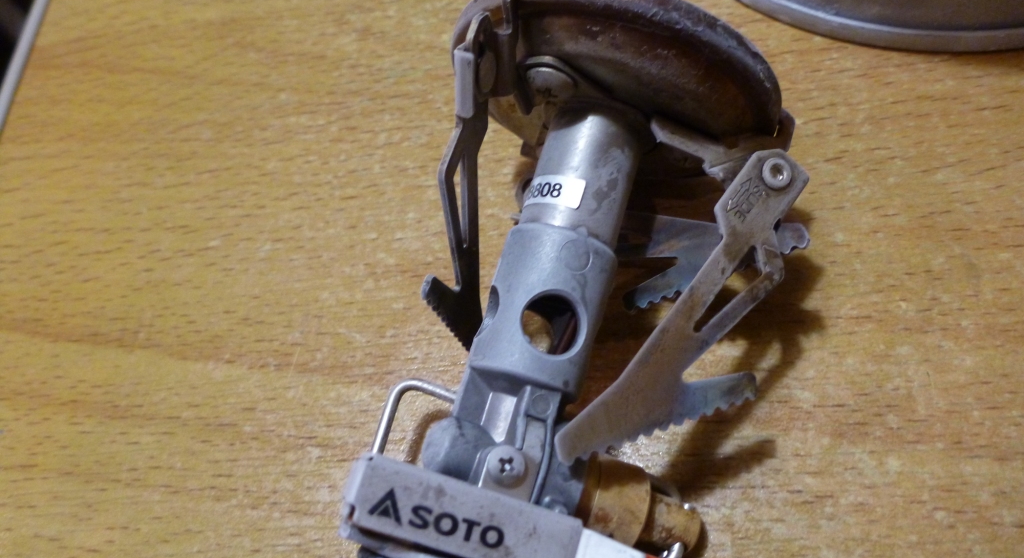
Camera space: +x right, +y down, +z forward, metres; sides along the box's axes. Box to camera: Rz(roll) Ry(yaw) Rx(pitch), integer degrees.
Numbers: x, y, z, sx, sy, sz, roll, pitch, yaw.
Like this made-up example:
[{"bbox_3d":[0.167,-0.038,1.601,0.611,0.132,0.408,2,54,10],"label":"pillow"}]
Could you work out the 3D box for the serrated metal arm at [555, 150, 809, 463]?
[{"bbox_3d":[0.026,0.006,0.105,0.018,0.003,0.051,39,73,-6],"label":"serrated metal arm"}]

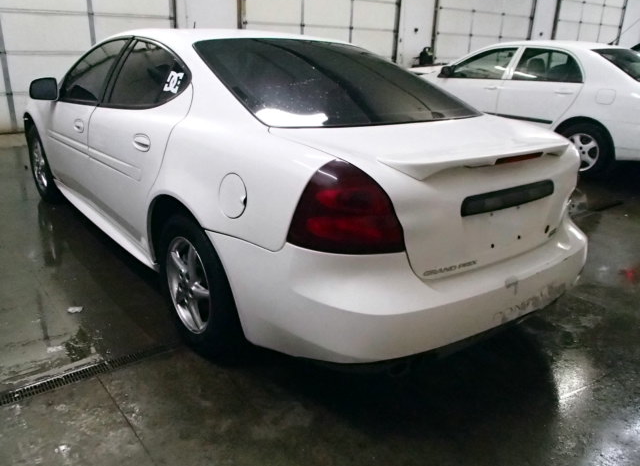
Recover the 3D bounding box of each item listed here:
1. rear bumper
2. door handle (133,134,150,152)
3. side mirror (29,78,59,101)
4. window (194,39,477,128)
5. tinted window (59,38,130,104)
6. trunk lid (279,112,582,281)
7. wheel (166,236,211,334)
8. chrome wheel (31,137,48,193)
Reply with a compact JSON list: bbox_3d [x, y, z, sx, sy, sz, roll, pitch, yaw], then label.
[{"bbox_3d":[0.512,0.105,2.320,1.810,0.460,0.860,-13,25,-37],"label":"rear bumper"},{"bbox_3d":[-0.826,-0.425,2.423,0.045,0.095,0.200,-13,25,-37],"label":"door handle"},{"bbox_3d":[-1.884,-0.980,3.536,0.210,0.160,0.130,-13,25,-37],"label":"side mirror"},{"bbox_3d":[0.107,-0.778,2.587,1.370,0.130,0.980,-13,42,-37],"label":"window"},{"bbox_3d":[-1.511,-1.059,3.399,0.070,0.450,0.980,15,7,-43],"label":"tinted window"},{"bbox_3d":[0.543,-0.213,2.190,1.400,0.470,0.690,-13,25,-37],"label":"trunk lid"},{"bbox_3d":[-0.534,0.225,2.400,0.170,0.455,0.455,-13,25,-37],"label":"wheel"},{"bbox_3d":[-2.302,-0.597,4.420,0.170,0.450,0.450,-13,25,-37],"label":"chrome wheel"}]

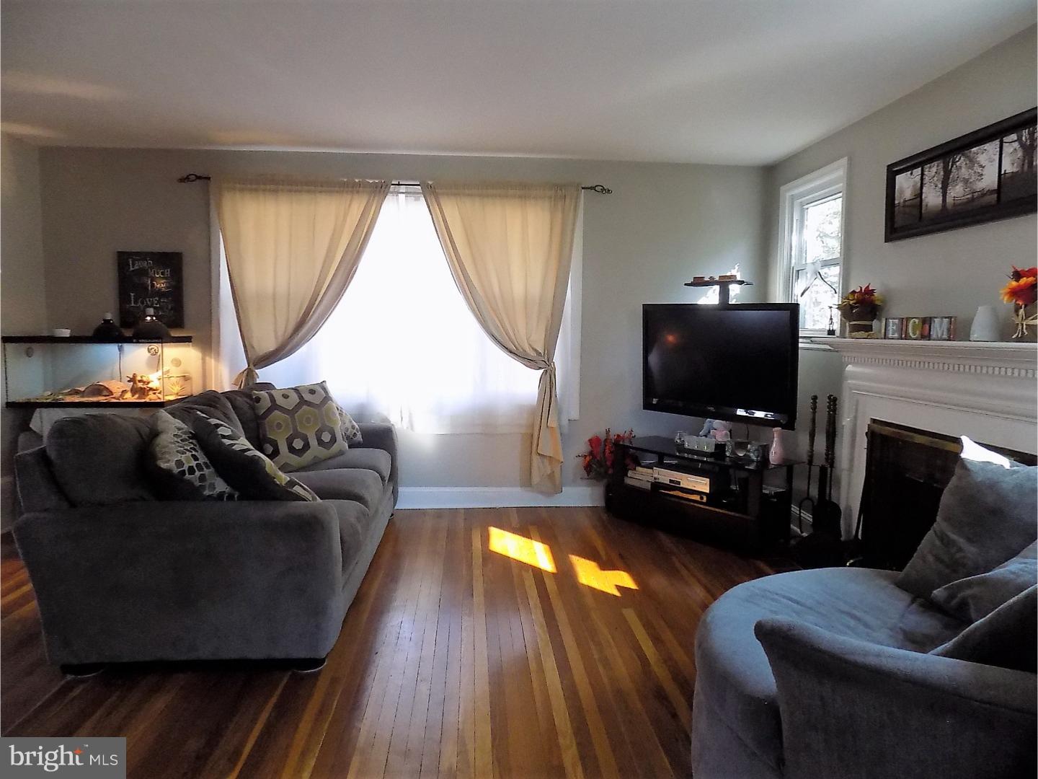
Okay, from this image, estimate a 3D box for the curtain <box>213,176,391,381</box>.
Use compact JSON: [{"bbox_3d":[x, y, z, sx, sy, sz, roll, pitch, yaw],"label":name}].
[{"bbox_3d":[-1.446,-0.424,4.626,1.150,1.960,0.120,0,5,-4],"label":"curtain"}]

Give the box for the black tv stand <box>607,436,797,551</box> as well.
[{"bbox_3d":[1.135,0.642,4.430,0.440,0.500,1.200,-3,6,-39],"label":"black tv stand"}]

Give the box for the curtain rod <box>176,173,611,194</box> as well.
[{"bbox_3d":[-0.808,-1.367,4.616,2.880,0.065,0.090,0,5,-4],"label":"curtain rod"}]

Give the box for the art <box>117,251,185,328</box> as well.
[{"bbox_3d":[-2.455,-0.664,4.611,0.415,0.505,0.030,0,5,-4],"label":"art"}]

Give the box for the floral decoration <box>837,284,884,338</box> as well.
[{"bbox_3d":[1.715,-0.388,3.460,0.180,0.265,0.210,0,5,-4],"label":"floral decoration"}]

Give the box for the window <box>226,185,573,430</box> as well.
[{"bbox_3d":[-0.745,-0.522,4.718,2.300,1.670,0.070,0,5,-4],"label":"window"}]

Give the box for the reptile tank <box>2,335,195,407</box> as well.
[{"bbox_3d":[-2.629,-0.119,4.375,0.930,0.425,0.450,0,5,-4],"label":"reptile tank"}]

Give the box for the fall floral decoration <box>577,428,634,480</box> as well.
[{"bbox_3d":[0.610,0.445,4.765,0.380,0.355,0.220,0,5,-4],"label":"fall floral decoration"}]

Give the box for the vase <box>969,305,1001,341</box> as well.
[{"bbox_3d":[1.788,-0.255,2.641,0.100,0.137,0.100,0,5,-4],"label":"vase"}]

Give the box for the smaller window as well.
[{"bbox_3d":[1.821,-0.825,4.297,0.110,1.030,0.840,0,5,-4],"label":"smaller window"}]

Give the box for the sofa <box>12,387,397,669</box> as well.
[{"bbox_3d":[-1.264,0.491,3.539,1.100,0.910,2.250,0,5,-4],"label":"sofa"}]

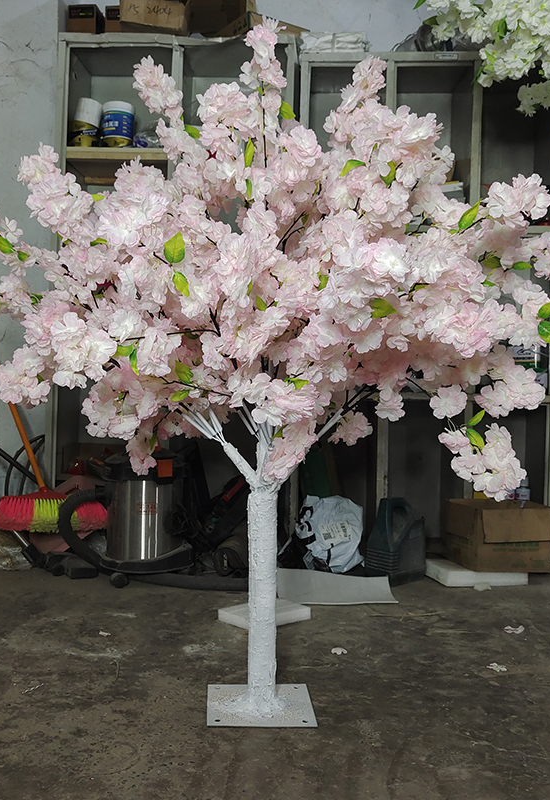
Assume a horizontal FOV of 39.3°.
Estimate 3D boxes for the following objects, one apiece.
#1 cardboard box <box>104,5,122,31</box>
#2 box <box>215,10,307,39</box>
[{"bbox_3d":[-0.598,-1.458,3.068,0.110,0.128,0.200,1,1,0],"label":"cardboard box"},{"bbox_3d":[-0.059,-1.411,3.066,0.300,0.066,0.280,0,1,-37],"label":"box"}]

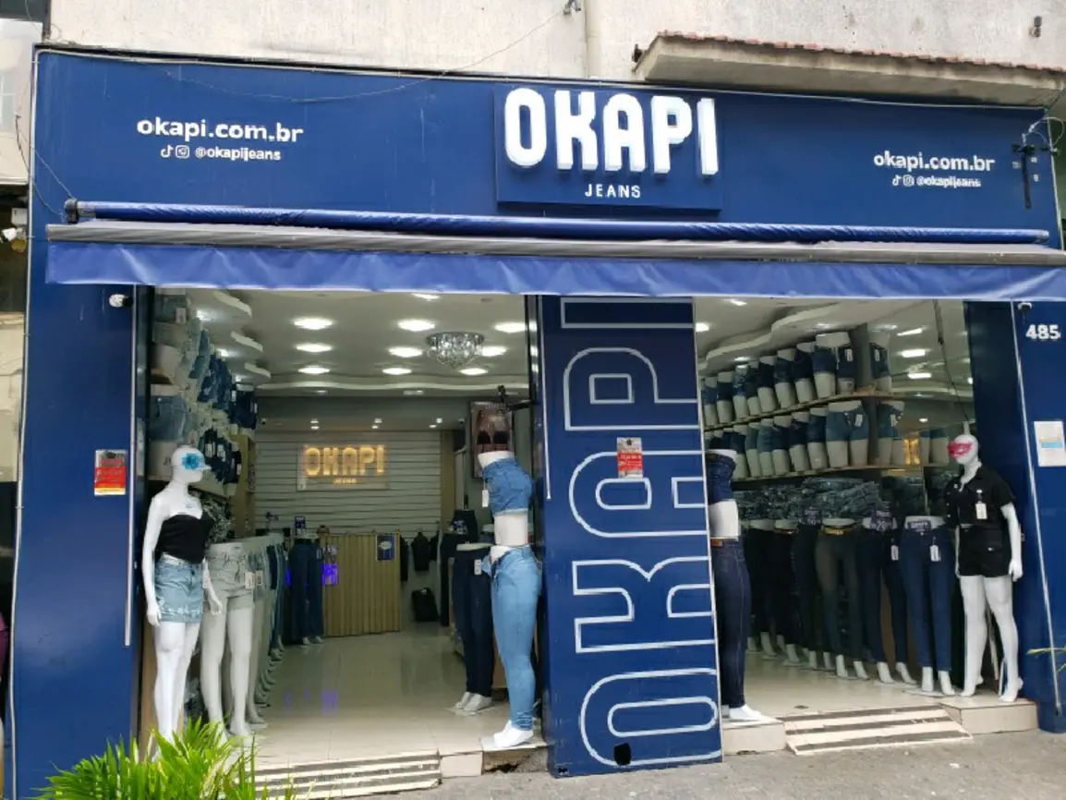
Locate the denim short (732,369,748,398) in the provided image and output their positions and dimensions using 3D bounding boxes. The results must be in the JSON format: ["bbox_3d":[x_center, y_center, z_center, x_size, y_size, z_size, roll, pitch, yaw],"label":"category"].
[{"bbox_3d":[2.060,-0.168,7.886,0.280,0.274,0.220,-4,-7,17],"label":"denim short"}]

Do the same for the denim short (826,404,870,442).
[{"bbox_3d":[2.620,0.204,6.661,0.350,0.310,0.240,-4,-7,16],"label":"denim short"}]

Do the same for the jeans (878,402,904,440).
[{"bbox_3d":[3.033,0.175,6.751,0.340,0.310,0.240,3,-9,-37],"label":"jeans"}]

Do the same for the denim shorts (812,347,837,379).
[{"bbox_3d":[2.555,-0.321,6.867,0.330,0.290,0.250,-4,-7,12],"label":"denim shorts"}]

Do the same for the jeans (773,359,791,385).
[{"bbox_3d":[2.426,-0.267,7.579,0.340,0.270,0.250,-4,-7,12],"label":"jeans"}]

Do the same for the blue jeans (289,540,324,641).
[{"bbox_3d":[-2.373,1.994,8.413,0.370,1.000,0.270,1,-8,-25],"label":"blue jeans"}]

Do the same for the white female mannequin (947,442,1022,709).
[{"bbox_3d":[2.974,1.087,5.330,0.340,1.700,0.460,1,-8,-29],"label":"white female mannequin"}]

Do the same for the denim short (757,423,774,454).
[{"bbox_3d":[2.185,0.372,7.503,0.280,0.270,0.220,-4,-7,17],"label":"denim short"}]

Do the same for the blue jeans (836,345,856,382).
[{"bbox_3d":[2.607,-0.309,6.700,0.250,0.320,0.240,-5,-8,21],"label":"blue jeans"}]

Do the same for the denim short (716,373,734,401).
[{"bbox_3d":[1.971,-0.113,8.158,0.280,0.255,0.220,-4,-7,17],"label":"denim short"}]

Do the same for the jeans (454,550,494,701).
[{"bbox_3d":[-0.402,1.523,5.550,0.340,1.000,0.250,-7,-9,31],"label":"jeans"}]

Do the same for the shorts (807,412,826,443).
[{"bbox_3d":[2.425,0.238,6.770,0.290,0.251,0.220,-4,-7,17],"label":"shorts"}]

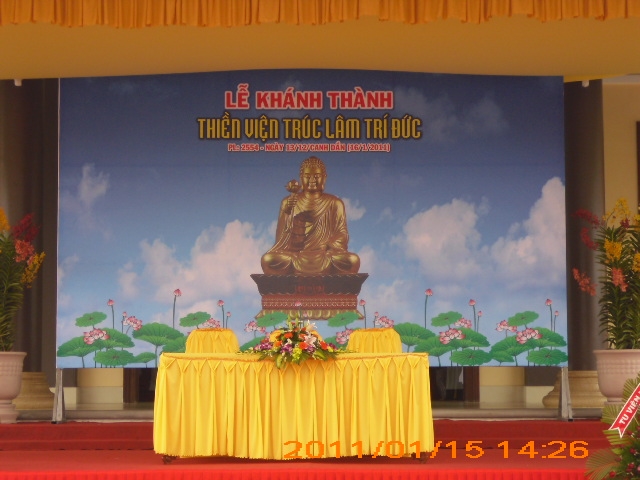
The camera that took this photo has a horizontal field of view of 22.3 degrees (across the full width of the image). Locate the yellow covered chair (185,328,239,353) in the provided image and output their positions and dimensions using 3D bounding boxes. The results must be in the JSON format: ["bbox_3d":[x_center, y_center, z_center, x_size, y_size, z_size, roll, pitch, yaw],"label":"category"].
[{"bbox_3d":[-0.831,1.129,12.253,0.450,0.929,0.500,0,-4,0],"label":"yellow covered chair"}]

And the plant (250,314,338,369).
[{"bbox_3d":[-0.181,0.725,11.627,0.626,0.384,0.420,0,-4,0],"label":"plant"}]

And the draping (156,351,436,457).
[{"bbox_3d":[-0.185,1.199,11.797,1.980,0.752,0.750,0,-4,0],"label":"draping"}]

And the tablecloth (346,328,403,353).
[{"bbox_3d":[0.419,1.128,12.253,0.450,0.925,0.500,0,-4,0],"label":"tablecloth"}]

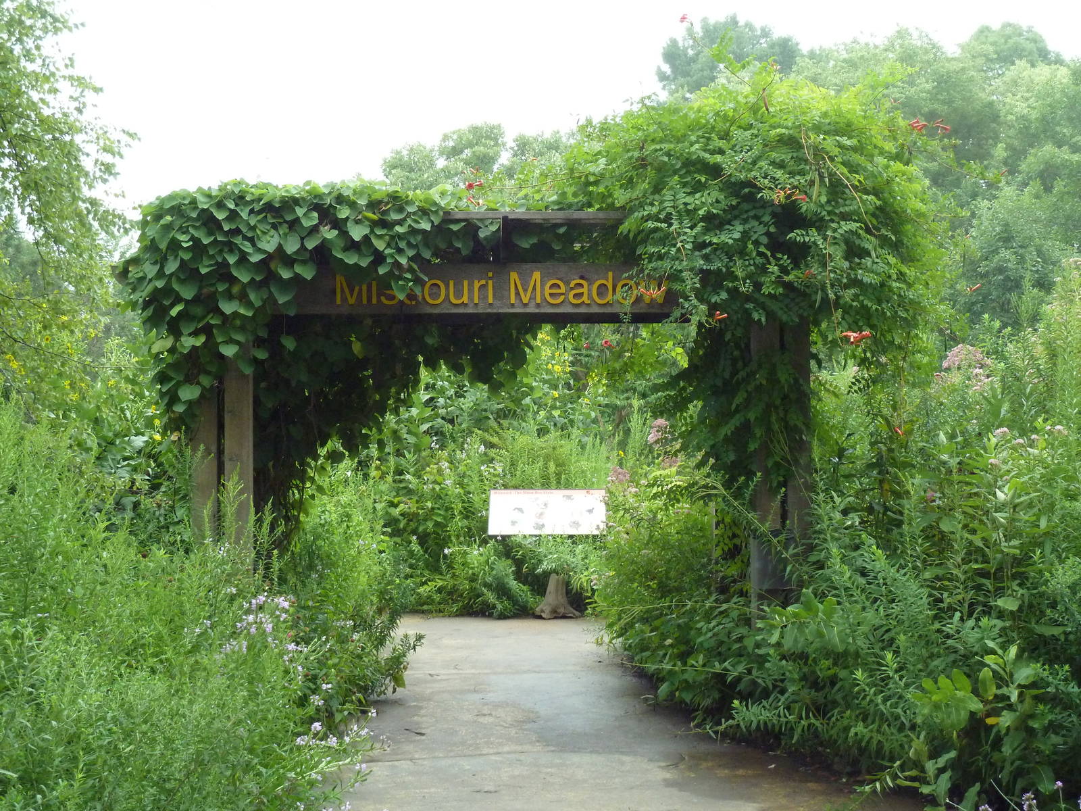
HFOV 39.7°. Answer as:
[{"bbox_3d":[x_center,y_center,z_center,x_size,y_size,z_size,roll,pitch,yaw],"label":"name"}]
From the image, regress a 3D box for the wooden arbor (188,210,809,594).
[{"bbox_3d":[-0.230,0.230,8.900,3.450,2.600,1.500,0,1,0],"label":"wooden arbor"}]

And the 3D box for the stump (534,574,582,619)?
[{"bbox_3d":[0.125,1.365,10.850,0.345,0.310,0.330,0,1,0],"label":"stump"}]

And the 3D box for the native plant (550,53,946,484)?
[{"bbox_3d":[1.200,-0.800,8.750,2.280,2.450,2.000,0,1,0],"label":"native plant"}]

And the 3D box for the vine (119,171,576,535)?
[{"bbox_3d":[-1.080,-0.220,8.800,2.650,2.020,1.750,0,1,0],"label":"vine"}]

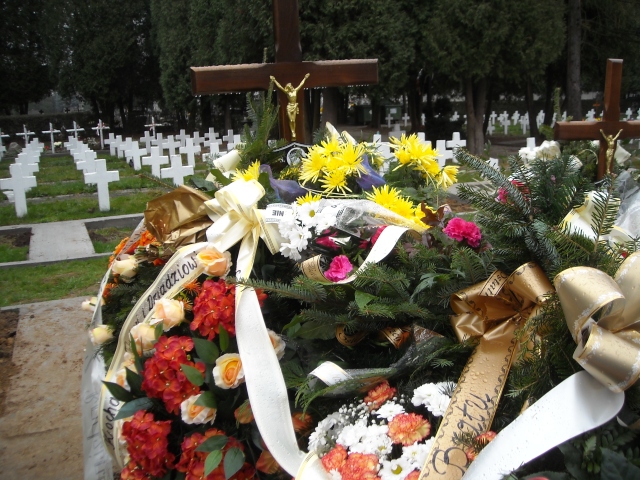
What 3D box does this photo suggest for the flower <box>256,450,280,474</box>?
[{"bbox_3d":[-0.101,0.435,1.270,0.052,0.055,0.050,-2,11,0],"label":"flower"}]

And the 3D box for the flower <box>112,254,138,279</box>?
[{"bbox_3d":[-0.475,0.065,1.580,0.057,0.056,0.057,8,15,40],"label":"flower"}]

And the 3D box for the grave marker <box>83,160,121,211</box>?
[{"bbox_3d":[-3.672,-0.918,10.900,0.530,0.870,0.120,-6,12,-22],"label":"grave marker"}]

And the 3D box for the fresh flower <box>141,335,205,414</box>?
[{"bbox_3d":[-0.324,0.295,1.420,0.140,0.170,0.120,1,11,11],"label":"fresh flower"}]

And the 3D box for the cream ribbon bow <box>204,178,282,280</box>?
[{"bbox_3d":[-0.171,-0.026,1.450,0.167,0.210,0.100,-1,11,6],"label":"cream ribbon bow"}]

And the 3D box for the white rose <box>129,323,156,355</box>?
[{"bbox_3d":[-0.385,0.212,1.410,0.057,0.067,0.055,-2,11,0],"label":"white rose"}]

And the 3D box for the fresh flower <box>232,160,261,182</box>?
[{"bbox_3d":[-0.212,-0.195,1.870,0.085,0.070,0.075,0,11,6],"label":"fresh flower"}]

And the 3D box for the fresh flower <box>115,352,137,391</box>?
[{"bbox_3d":[-0.415,0.280,1.380,0.052,0.072,0.052,1,12,17],"label":"fresh flower"}]

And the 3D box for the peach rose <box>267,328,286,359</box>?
[{"bbox_3d":[-0.103,0.237,1.470,0.065,0.070,0.060,-4,12,-17],"label":"peach rose"}]

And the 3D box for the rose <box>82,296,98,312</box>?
[{"bbox_3d":[-0.580,0.165,1.650,0.050,0.045,0.050,-9,13,-31],"label":"rose"}]

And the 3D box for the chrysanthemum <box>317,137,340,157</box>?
[{"bbox_3d":[0.029,-0.267,1.850,0.085,0.075,0.060,-2,11,0],"label":"chrysanthemum"}]

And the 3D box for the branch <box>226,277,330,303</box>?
[{"bbox_3d":[-0.090,0.107,1.370,0.220,0.050,0.060,-5,12,-14],"label":"branch"}]

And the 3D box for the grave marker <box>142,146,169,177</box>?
[{"bbox_3d":[-3.711,-1.633,14.618,0.585,0.870,0.150,-6,12,-25],"label":"grave marker"}]

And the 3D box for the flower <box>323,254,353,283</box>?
[{"bbox_3d":[0.041,0.062,1.420,0.062,0.060,0.050,-3,-13,-9],"label":"flower"}]

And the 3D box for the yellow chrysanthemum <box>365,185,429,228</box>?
[{"bbox_3d":[0.194,-0.083,1.600,0.150,0.095,0.100,-1,11,0],"label":"yellow chrysanthemum"}]

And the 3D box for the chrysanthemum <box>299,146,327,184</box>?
[{"bbox_3d":[-0.023,-0.227,1.970,0.087,0.115,0.075,3,12,21],"label":"chrysanthemum"}]

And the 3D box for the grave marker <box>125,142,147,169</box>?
[{"bbox_3d":[-4.790,-2.168,16.800,0.580,0.780,0.120,-6,12,-23],"label":"grave marker"}]

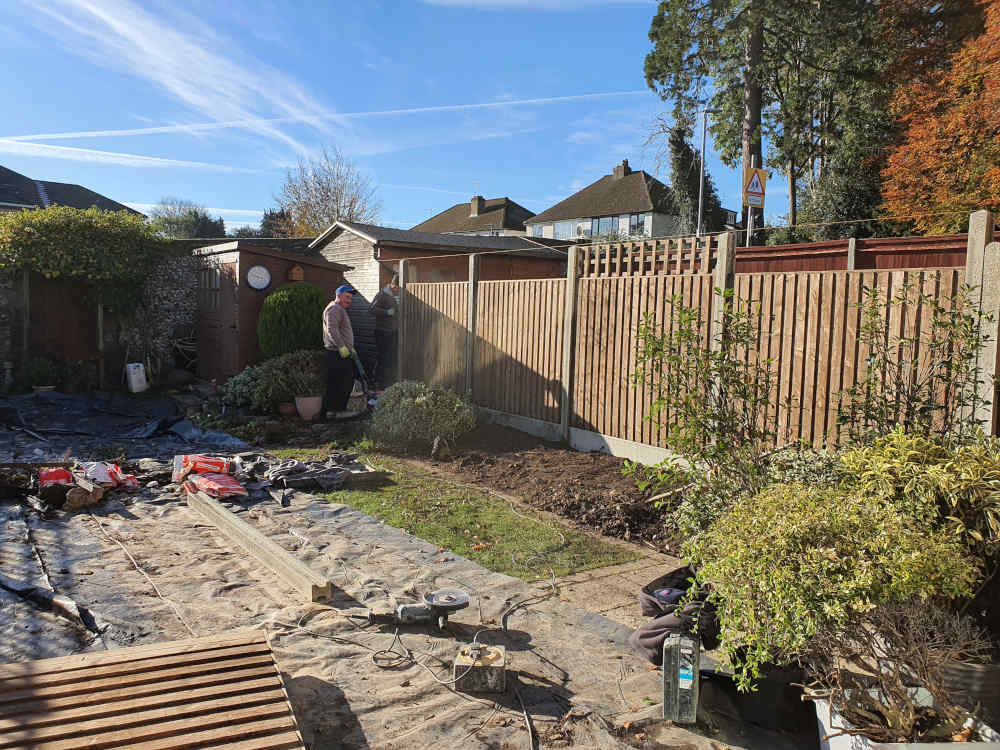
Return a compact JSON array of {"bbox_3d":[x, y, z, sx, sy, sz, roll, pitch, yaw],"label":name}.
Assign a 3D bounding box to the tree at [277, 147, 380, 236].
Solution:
[{"bbox_3d":[-8.882,-7.346,39.645,5.200,9.500,5.000,1,4,-11],"label":"tree"}]

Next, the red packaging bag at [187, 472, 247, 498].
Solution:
[{"bbox_3d":[-2.416,0.942,6.400,0.460,0.120,0.360,3,4,19],"label":"red packaging bag"}]

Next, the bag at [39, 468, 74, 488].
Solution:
[{"bbox_3d":[-3.749,0.883,6.350,0.300,0.170,0.260,1,4,-22],"label":"bag"}]

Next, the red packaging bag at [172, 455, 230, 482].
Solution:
[{"bbox_3d":[-2.643,0.828,6.650,0.480,0.220,0.300,1,4,-17],"label":"red packaging bag"}]

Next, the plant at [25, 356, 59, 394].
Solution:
[{"bbox_3d":[-6.776,-0.007,11.100,0.500,0.540,0.480,1,4,-22],"label":"plant"}]

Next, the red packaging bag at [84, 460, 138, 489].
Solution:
[{"bbox_3d":[-3.345,0.859,6.450,0.440,0.200,0.300,1,4,-11],"label":"red packaging bag"}]

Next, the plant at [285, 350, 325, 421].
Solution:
[{"bbox_3d":[-2.538,0.136,9.750,0.520,0.900,0.500,1,4,-17],"label":"plant"}]

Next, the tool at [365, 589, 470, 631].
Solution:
[{"bbox_3d":[-0.429,1.233,3.950,0.540,0.170,0.250,2,4,5],"label":"tool"}]

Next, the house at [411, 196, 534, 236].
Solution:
[{"bbox_3d":[-1.409,-9.512,58.833,8.200,8.700,12.300,-1,5,-45],"label":"house"}]

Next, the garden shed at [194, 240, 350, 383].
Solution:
[{"bbox_3d":[-3.724,-0.984,12.195,1.750,2.080,2.100,-1,4,-37],"label":"garden shed"}]

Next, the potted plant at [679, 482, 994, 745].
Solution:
[{"bbox_3d":[1.239,0.906,2.750,1.030,1.050,0.900,3,4,22],"label":"potted plant"}]

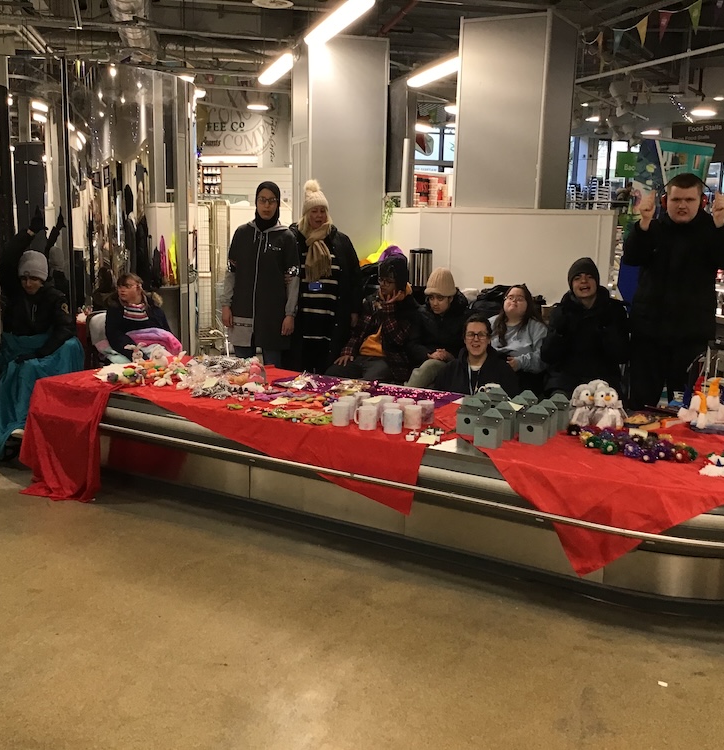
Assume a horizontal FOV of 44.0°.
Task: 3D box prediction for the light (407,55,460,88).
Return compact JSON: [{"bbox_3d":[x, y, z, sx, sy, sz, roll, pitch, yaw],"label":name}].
[{"bbox_3d":[0.694,-2.687,7.824,0.140,0.090,1.650,-2,12,-14],"label":"light"}]

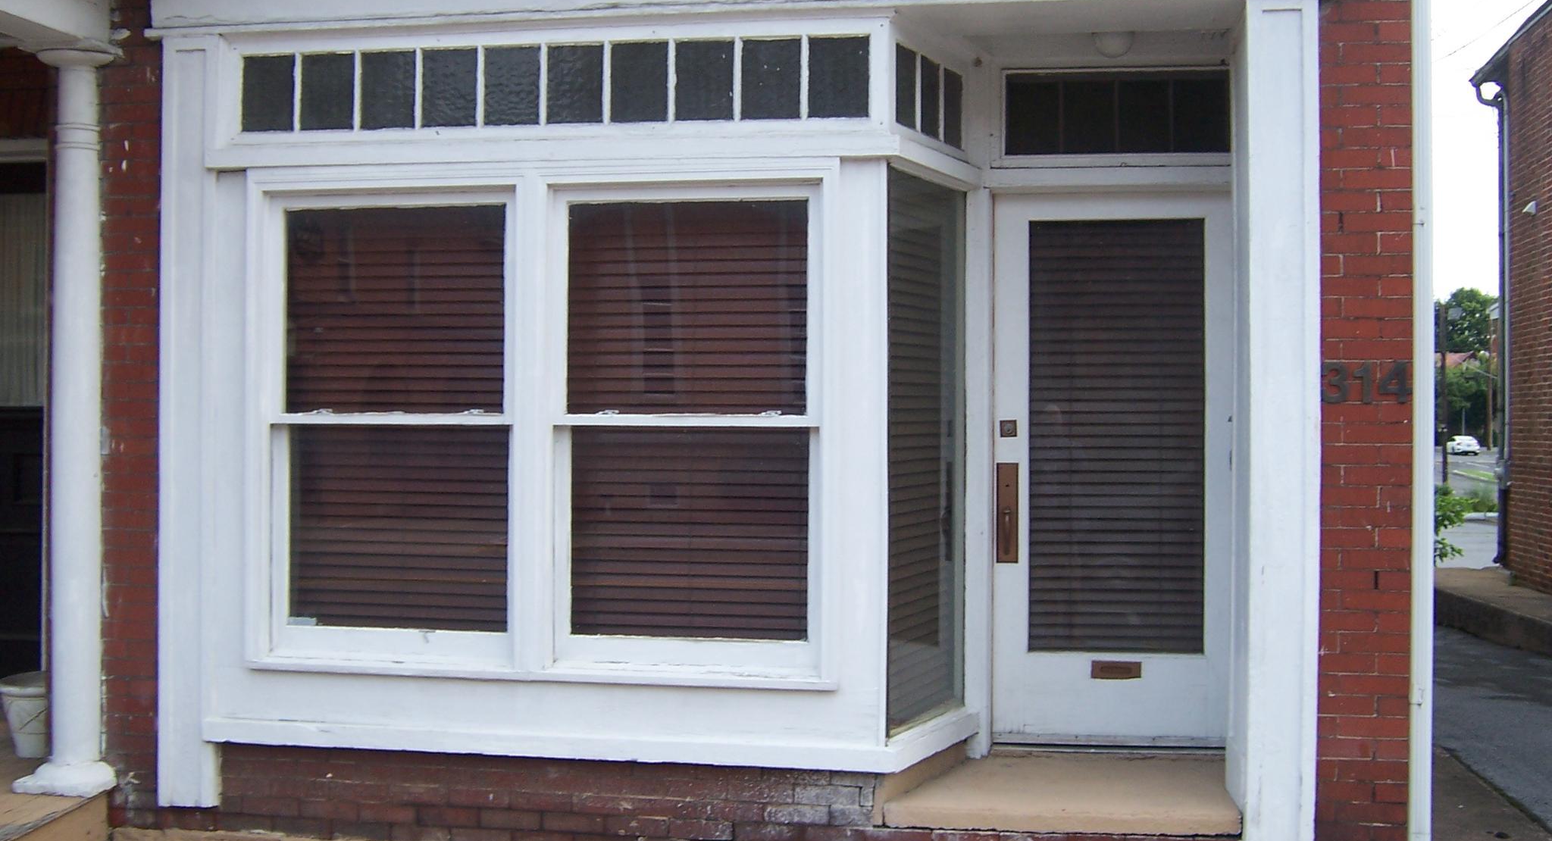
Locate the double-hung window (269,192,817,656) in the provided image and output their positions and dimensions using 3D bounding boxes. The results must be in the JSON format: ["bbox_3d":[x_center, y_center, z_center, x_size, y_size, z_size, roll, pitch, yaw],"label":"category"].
[{"bbox_3d":[-0.830,0.016,5.190,1.976,1.601,0.090,0,1,8],"label":"double-hung window"}]

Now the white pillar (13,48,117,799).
[{"bbox_3d":[-2.489,-0.002,5.250,0.280,2.630,0.270,0,1,8],"label":"white pillar"}]

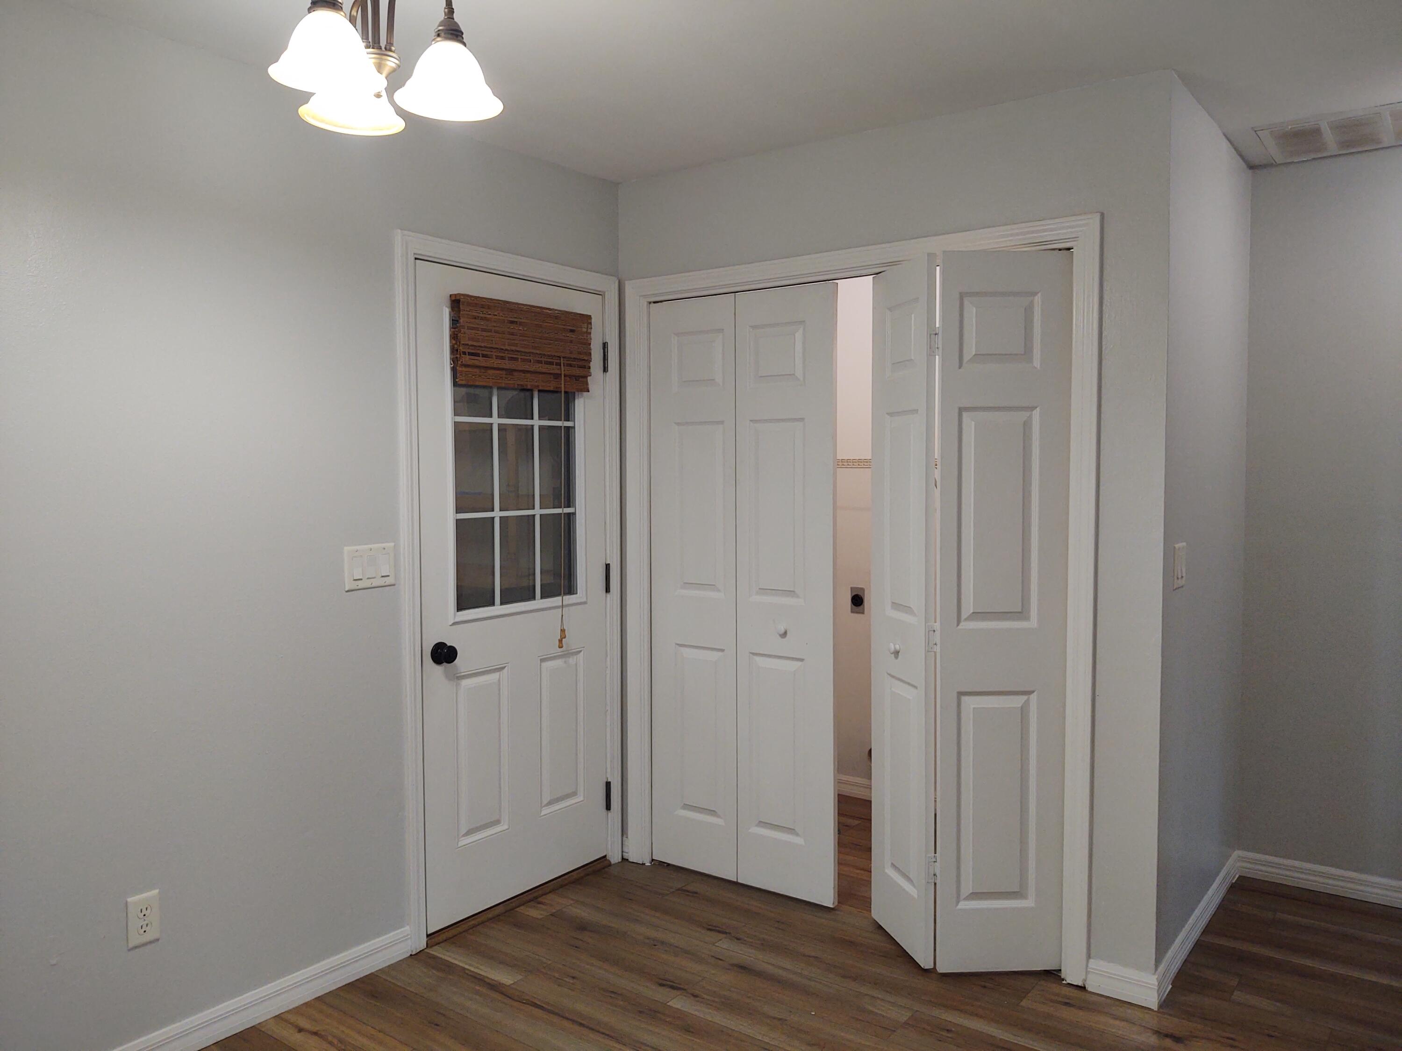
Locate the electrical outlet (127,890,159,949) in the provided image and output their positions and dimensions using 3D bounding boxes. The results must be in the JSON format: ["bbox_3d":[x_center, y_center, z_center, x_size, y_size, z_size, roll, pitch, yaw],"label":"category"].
[{"bbox_3d":[-1.310,0.929,2.573,0.011,0.119,0.074,2,4,36],"label":"electrical outlet"}]

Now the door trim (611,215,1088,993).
[{"bbox_3d":[0.433,0.195,3.483,1.643,2.101,0.122,2,4,36],"label":"door trim"}]

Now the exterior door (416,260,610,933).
[{"bbox_3d":[-0.600,0.209,3.568,0.046,2.006,0.820,2,4,36],"label":"exterior door"}]

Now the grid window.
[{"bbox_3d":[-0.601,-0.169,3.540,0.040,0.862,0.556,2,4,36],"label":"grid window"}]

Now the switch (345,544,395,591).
[{"bbox_3d":[-0.924,0.116,3.063,0.012,0.118,0.166,2,4,36],"label":"switch"}]

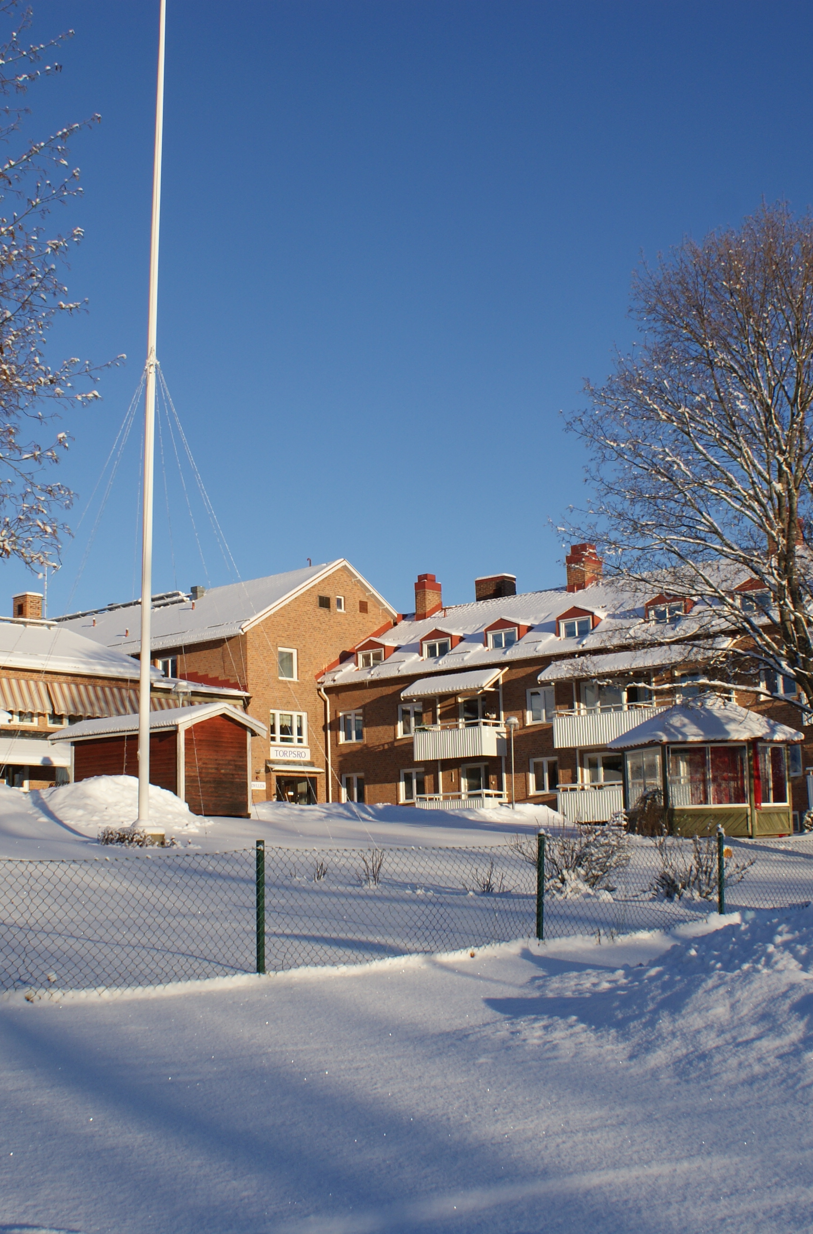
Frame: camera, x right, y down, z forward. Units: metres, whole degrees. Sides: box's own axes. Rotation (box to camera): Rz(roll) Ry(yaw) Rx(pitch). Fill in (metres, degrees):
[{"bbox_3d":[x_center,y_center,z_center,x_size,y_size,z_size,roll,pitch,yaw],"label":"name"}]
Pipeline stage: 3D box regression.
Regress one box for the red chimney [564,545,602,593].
[{"bbox_3d":[7.957,-2.077,61.942,1.150,2.300,1.500,-10,-13,40],"label":"red chimney"}]

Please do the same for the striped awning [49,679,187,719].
[{"bbox_3d":[-10.999,3.438,54.302,0.650,1.350,6.800,-10,-13,40],"label":"striped awning"}]

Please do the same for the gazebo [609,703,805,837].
[{"bbox_3d":[7.041,3.674,32.746,4.600,3.150,4.200,-4,-10,12],"label":"gazebo"}]

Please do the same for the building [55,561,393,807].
[{"bbox_3d":[-11.621,4.989,72.070,24.300,12.500,13.800,-10,-13,40],"label":"building"}]

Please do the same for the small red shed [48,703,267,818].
[{"bbox_3d":[-6.122,3.680,33.629,4.700,2.800,3.100,-9,-12,34],"label":"small red shed"}]

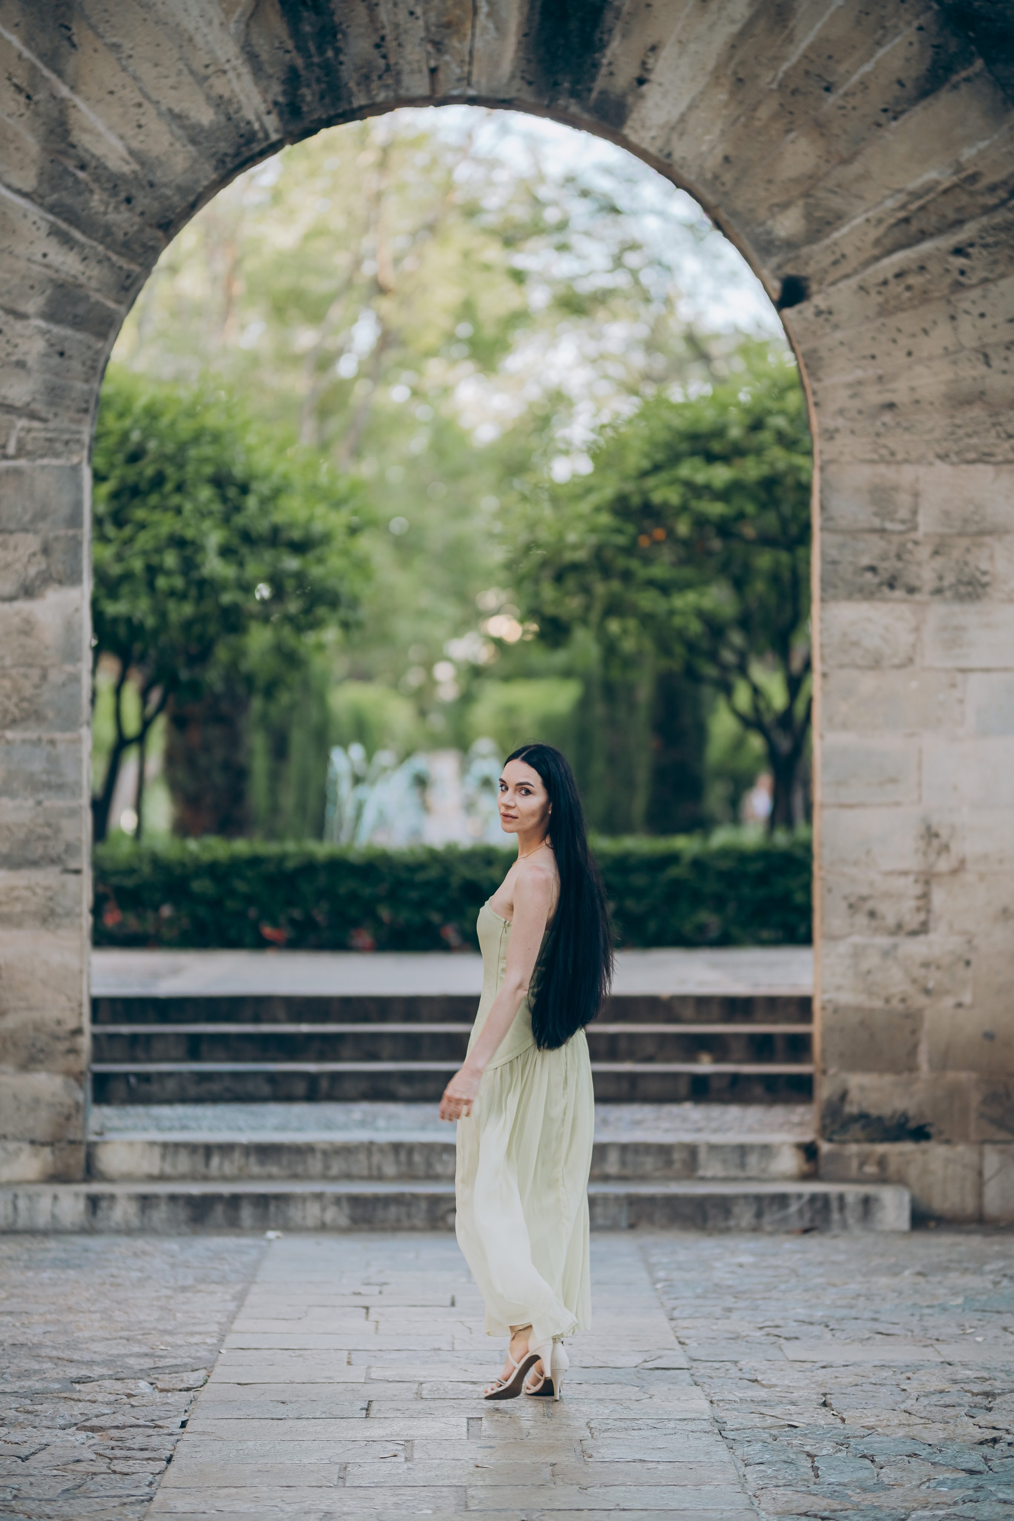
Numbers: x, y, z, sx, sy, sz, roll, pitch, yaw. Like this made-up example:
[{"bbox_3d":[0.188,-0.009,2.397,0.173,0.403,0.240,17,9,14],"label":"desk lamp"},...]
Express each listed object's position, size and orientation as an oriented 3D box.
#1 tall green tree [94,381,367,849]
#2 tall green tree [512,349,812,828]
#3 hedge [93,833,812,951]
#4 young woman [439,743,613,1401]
[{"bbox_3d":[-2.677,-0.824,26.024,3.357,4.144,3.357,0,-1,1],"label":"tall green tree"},{"bbox_3d":[1.885,-0.889,26.025,3.615,4.273,3.615,0,-1,1],"label":"tall green tree"},{"bbox_3d":[-0.344,0.842,23.050,5.000,0.718,0.900,0,-1,1],"label":"hedge"},{"bbox_3d":[0.050,0.817,9.420,0.450,1.720,0.430,0,-1,25],"label":"young woman"}]

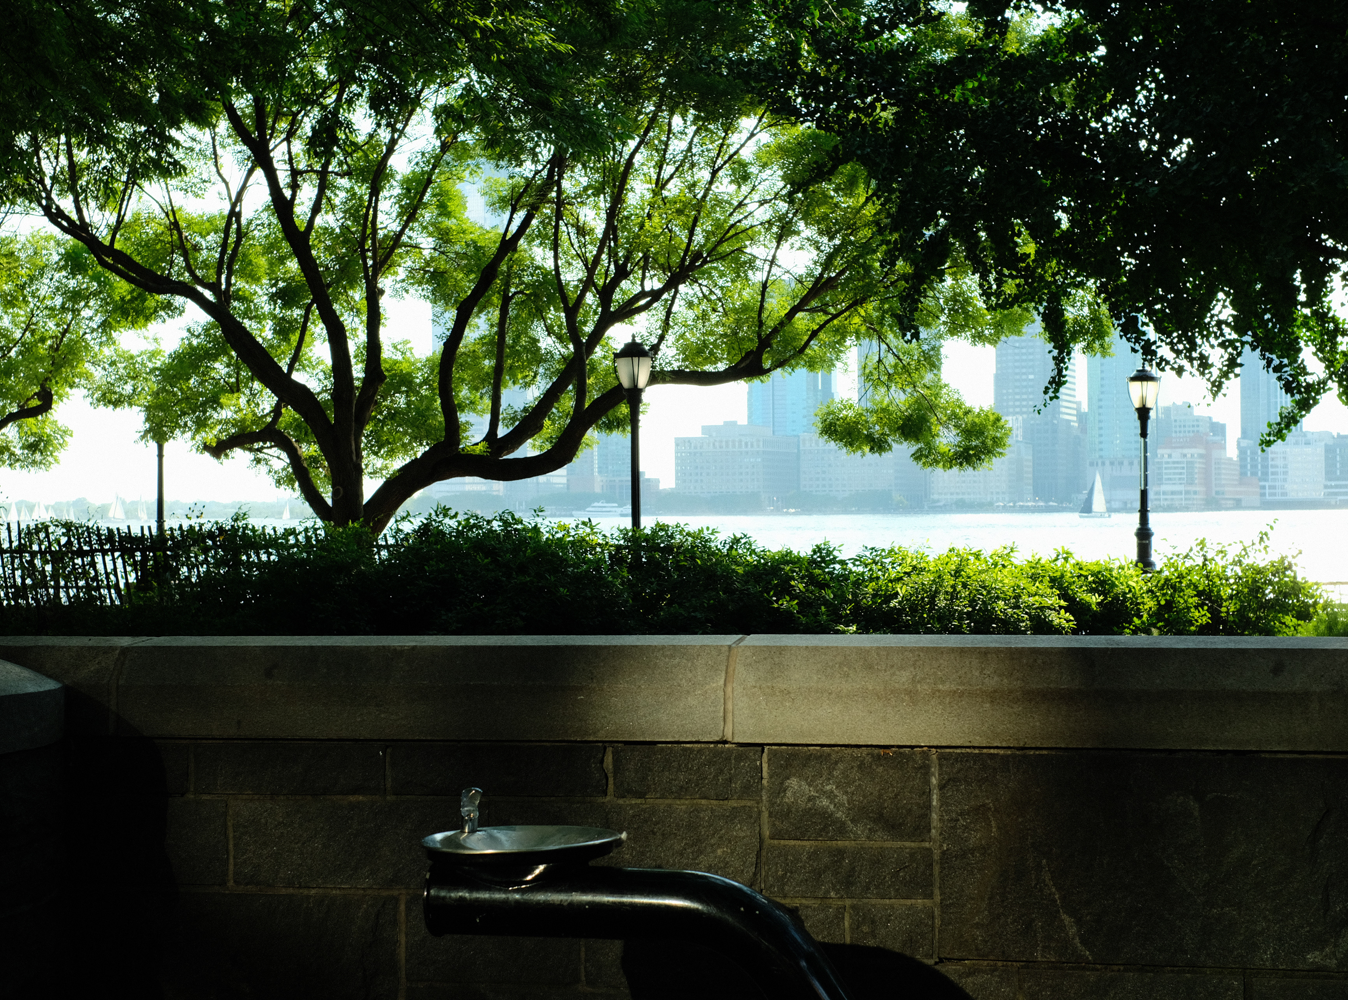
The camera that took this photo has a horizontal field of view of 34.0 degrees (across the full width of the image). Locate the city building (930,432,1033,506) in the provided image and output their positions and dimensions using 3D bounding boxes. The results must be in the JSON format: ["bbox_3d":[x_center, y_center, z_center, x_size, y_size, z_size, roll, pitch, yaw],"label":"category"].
[{"bbox_3d":[193.029,-17.638,1390.000,64.348,47.640,40.000,0,0,-2],"label":"city building"}]

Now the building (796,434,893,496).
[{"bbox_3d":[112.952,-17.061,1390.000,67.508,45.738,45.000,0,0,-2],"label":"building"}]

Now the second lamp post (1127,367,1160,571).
[{"bbox_3d":[8.353,-0.561,39.153,0.580,3.700,0.580,0,0,-2],"label":"second lamp post"}]

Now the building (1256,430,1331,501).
[{"bbox_3d":[402.923,-22.200,1440.000,44.139,45.905,45.000,0,0,-2],"label":"building"}]

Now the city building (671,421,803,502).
[{"bbox_3d":[38.986,-20.954,1385.000,77.231,54.914,48.000,0,0,-2],"label":"city building"}]

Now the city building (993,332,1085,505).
[{"bbox_3d":[232.843,-53.715,1410.000,54.399,122.147,48.000,0,0,-2],"label":"city building"}]

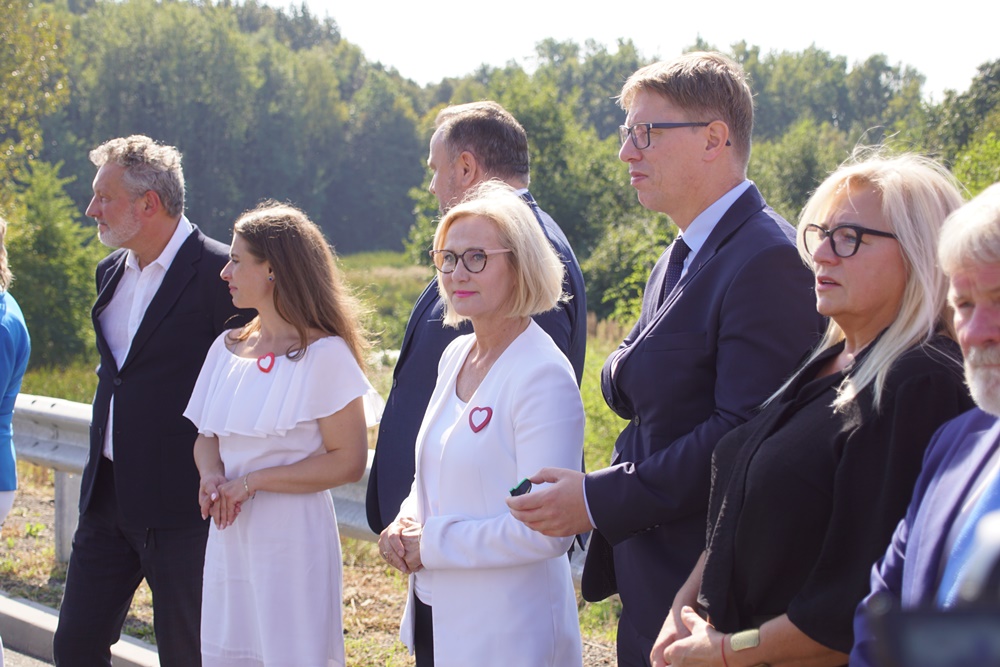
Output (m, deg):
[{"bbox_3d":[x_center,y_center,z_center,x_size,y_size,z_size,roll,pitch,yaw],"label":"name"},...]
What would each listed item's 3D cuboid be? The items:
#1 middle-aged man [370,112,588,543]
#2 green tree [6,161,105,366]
[{"bbox_3d":[-0.050,0.455,3.860,0.380,1.860,0.540,-1,3,-15],"label":"middle-aged man"},{"bbox_3d":[-6.300,-1.000,26.500,1.600,2.950,1.600,-1,3,-13],"label":"green tree"}]

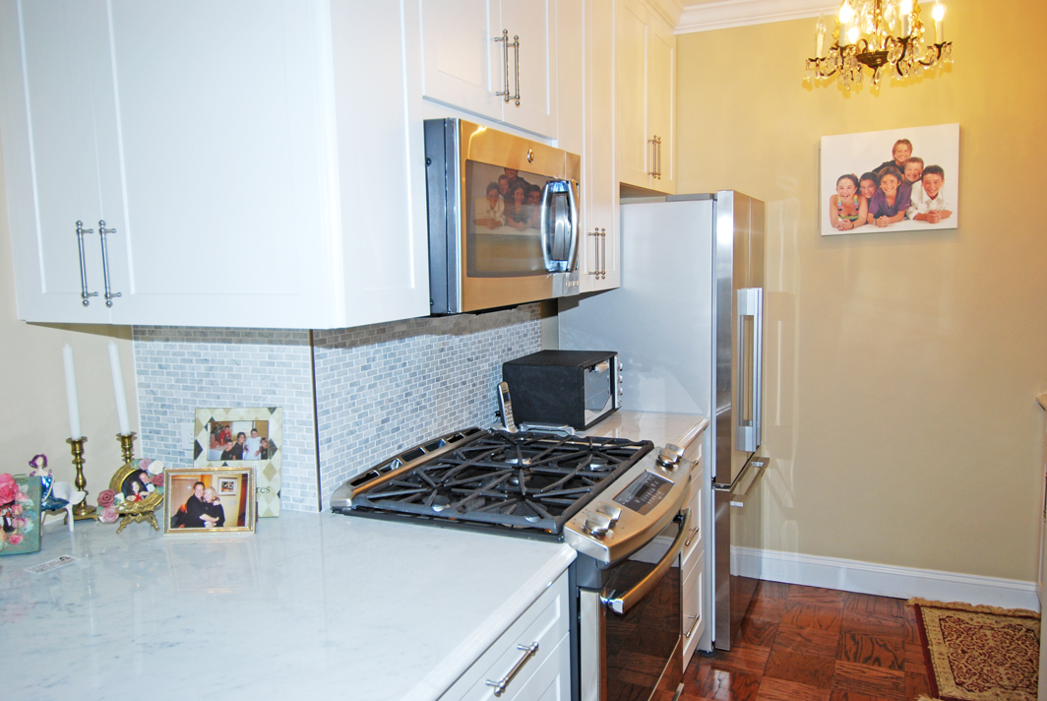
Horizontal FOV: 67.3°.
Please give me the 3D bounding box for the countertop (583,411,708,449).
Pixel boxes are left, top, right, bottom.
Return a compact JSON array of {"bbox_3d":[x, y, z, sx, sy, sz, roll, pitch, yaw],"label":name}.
[{"bbox_3d":[0.267,0.283,2.720,0.650,0.035,0.620,2,7,25],"label":"countertop"}]

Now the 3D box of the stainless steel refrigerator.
[{"bbox_3d":[0.618,0.244,3.335,0.690,1.730,0.780,2,7,25],"label":"stainless steel refrigerator"}]

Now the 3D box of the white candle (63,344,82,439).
[{"bbox_3d":[-1.052,0.103,1.838,0.022,0.245,0.022,-3,7,-14],"label":"white candle"}]

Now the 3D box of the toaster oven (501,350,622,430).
[{"bbox_3d":[0.153,0.140,2.833,0.310,0.228,0.385,2,7,25],"label":"toaster oven"}]

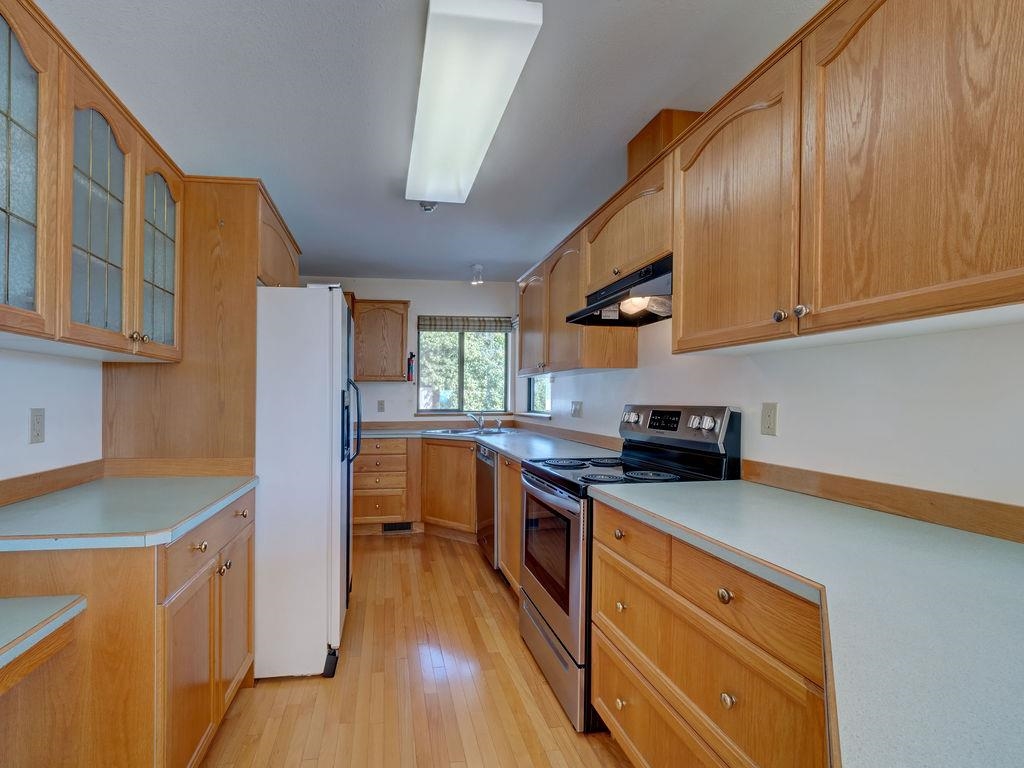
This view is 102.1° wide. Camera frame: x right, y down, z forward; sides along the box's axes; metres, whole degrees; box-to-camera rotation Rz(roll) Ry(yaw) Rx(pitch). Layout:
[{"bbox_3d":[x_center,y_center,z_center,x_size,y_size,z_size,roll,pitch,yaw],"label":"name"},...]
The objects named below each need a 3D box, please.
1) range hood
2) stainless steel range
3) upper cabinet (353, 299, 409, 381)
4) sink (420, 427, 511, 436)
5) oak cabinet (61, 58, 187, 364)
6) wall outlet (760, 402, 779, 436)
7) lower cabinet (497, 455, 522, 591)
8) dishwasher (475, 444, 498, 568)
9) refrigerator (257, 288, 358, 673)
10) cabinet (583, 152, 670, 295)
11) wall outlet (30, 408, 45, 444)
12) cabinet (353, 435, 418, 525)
[{"bbox_3d":[0.621,-0.413,1.970,0.494,0.154,0.762,0,-2,-16],"label":"range hood"},{"bbox_3d":[0.463,0.743,2.000,0.711,1.226,0.731,0,-2,-16],"label":"stainless steel range"},{"bbox_3d":[-1.303,-0.415,4.157,0.525,0.783,0.330,0,-2,-12],"label":"upper cabinet"},{"bbox_3d":[-0.418,0.567,4.050,0.824,0.185,0.515,-1,-2,31],"label":"sink"},{"bbox_3d":[-1.513,-0.506,1.432,0.340,0.803,0.711,0,-2,-16],"label":"oak cabinet"},{"bbox_3d":[0.983,0.137,1.590,0.012,0.127,0.072,0,-2,-16],"label":"wall outlet"},{"bbox_3d":[0.289,0.872,2.675,0.659,0.803,0.546,0,-2,-16],"label":"lower cabinet"},{"bbox_3d":[0.088,0.892,3.228,0.628,0.819,0.628,0,-2,-16],"label":"dishwasher"},{"bbox_3d":[-1.283,0.459,2.245,0.834,1.802,0.793,0,-2,-13],"label":"refrigerator"},{"bbox_3d":[0.683,-0.681,1.981,0.371,0.402,0.731,0,-2,-16],"label":"cabinet"},{"bbox_3d":[-1.706,0.151,1.498,0.012,0.126,0.068,0,-2,-16],"label":"wall outlet"},{"bbox_3d":[-1.277,0.902,4.093,0.556,0.793,0.618,0,-2,-12],"label":"cabinet"}]

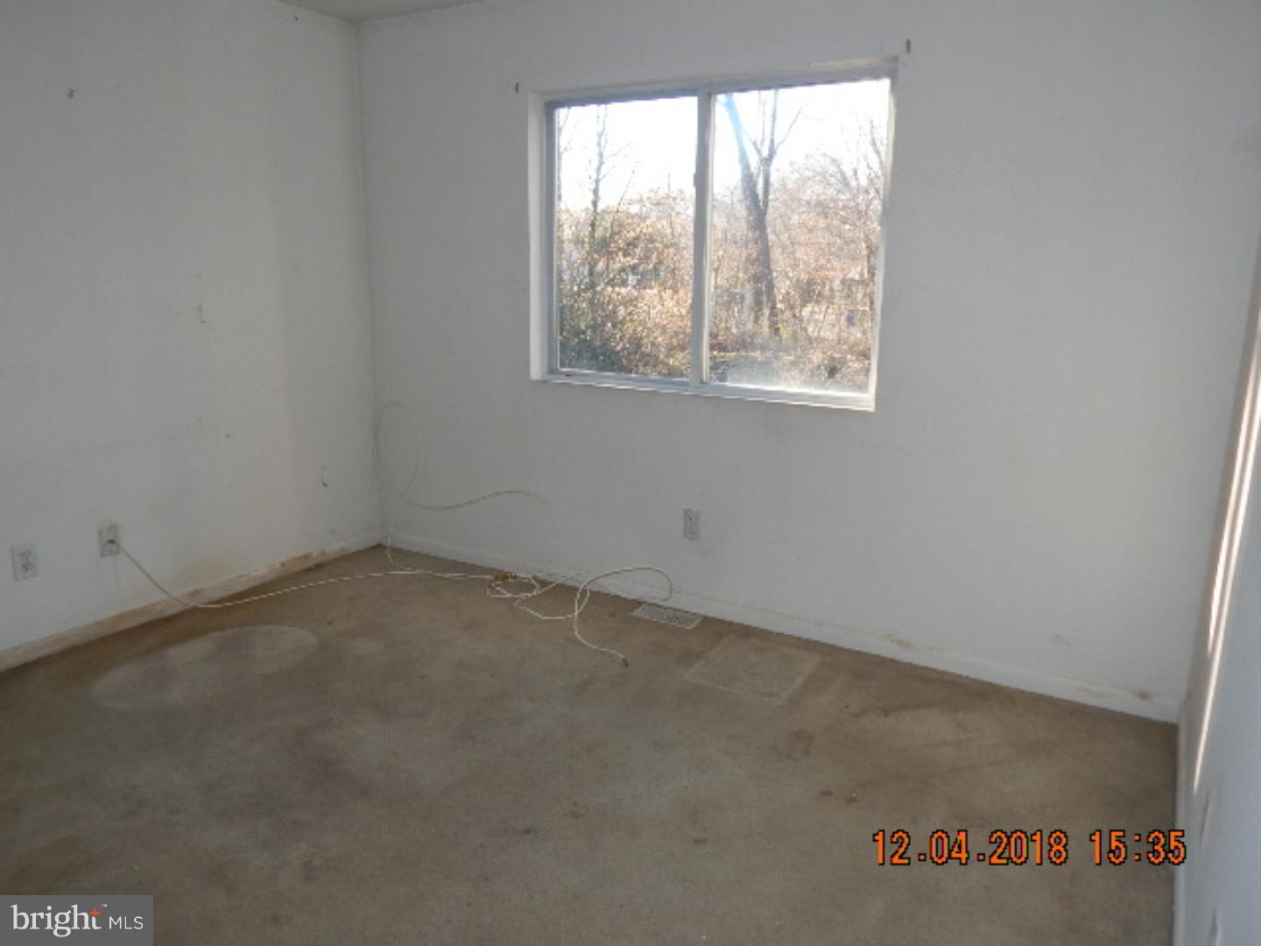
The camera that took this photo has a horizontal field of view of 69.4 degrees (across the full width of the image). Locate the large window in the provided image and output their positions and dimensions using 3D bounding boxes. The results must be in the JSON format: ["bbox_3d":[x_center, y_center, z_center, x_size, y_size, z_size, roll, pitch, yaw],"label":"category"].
[{"bbox_3d":[0.268,-0.888,3.497,1.477,1.148,0.099,8,15,30],"label":"large window"}]

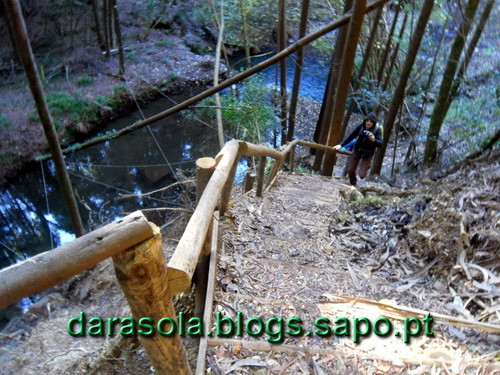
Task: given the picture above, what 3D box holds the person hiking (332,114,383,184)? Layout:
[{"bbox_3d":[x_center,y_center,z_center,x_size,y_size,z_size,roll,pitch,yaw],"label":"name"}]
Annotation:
[{"bbox_3d":[1.860,-0.655,7.000,0.800,1.530,0.580,14,39,16],"label":"person hiking"}]

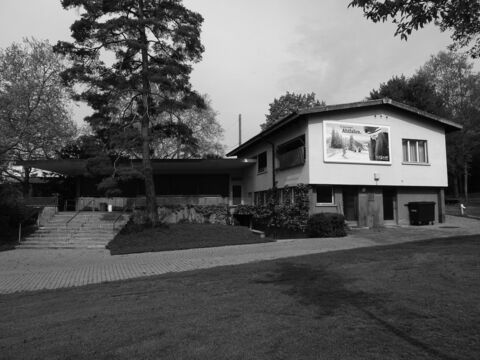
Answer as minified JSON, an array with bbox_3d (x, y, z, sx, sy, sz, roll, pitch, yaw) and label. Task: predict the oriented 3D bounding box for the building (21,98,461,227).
[{"bbox_3d":[-1.700,-0.582,27.920,32.500,8.100,18.800,0,-4,-6],"label":"building"}]

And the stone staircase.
[{"bbox_3d":[-9.250,2.794,18.845,4.900,1.800,3.100,0,-4,1],"label":"stone staircase"}]

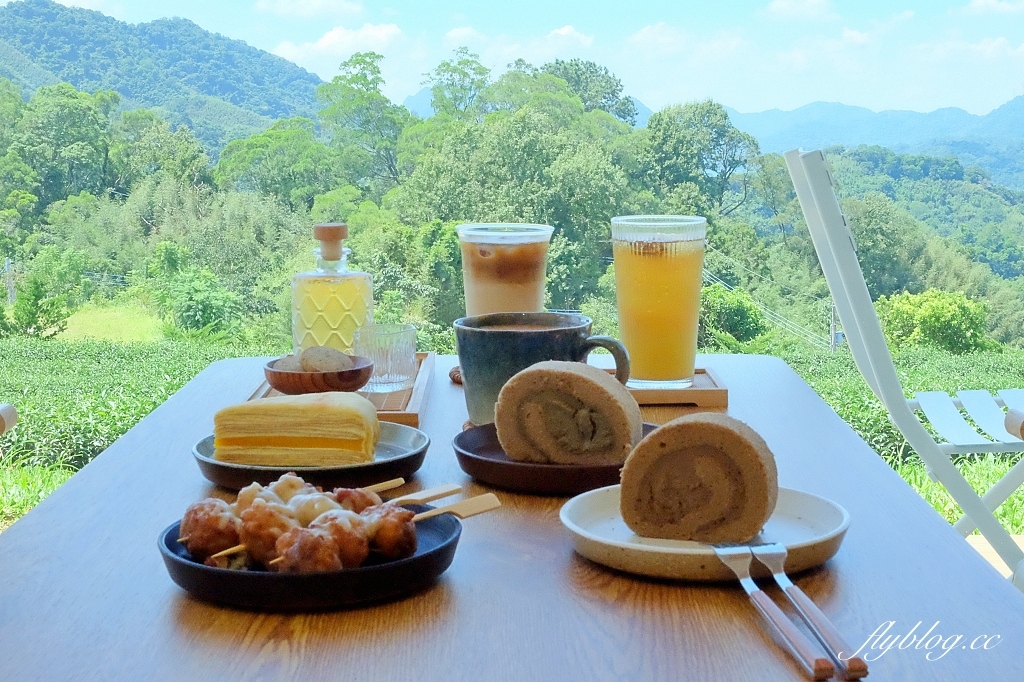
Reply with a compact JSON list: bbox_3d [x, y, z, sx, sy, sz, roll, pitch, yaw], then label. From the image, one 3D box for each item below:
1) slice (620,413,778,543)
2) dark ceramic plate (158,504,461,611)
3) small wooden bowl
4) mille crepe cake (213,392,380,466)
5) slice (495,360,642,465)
[{"bbox_3d":[0.105,0.076,0.751,0.083,0.067,0.029,3,10,21],"label":"slice"},{"bbox_3d":[-0.107,0.110,0.718,0.160,0.022,0.160,0,9,0],"label":"dark ceramic plate"},{"bbox_3d":[-0.163,0.030,1.136,0.093,0.024,0.093,0,9,0],"label":"small wooden bowl"},{"bbox_3d":[-0.150,0.060,0.931,0.112,0.042,0.058,-1,9,-6],"label":"mille crepe cake"},{"bbox_3d":[0.039,0.050,0.923,0.095,0.065,0.034,3,9,17],"label":"slice"}]

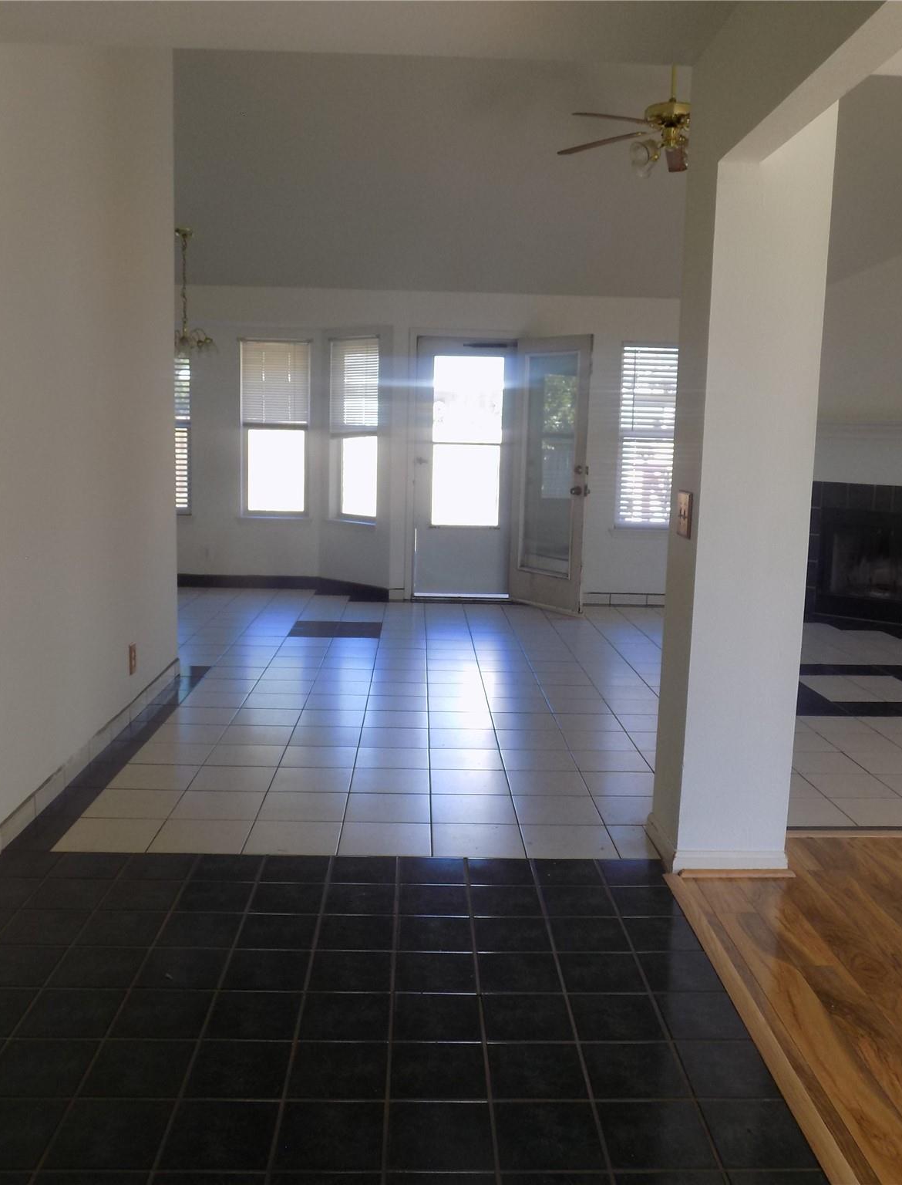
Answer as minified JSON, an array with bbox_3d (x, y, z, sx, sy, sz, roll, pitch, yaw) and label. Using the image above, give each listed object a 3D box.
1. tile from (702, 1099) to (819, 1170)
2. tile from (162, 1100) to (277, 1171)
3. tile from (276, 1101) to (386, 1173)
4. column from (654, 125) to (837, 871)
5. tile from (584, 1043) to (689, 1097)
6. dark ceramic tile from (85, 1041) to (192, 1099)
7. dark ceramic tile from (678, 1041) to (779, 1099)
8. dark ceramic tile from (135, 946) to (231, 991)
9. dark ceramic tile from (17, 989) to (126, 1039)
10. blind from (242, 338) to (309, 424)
[{"bbox_3d":[0.595,1.058,2.037,0.182,0.010,0.199,1,8,-2],"label":"tile"},{"bbox_3d":[-0.437,1.037,2.000,0.202,0.010,0.202,1,8,-2],"label":"tile"},{"bbox_3d":[-0.228,1.034,1.995,0.200,0.010,0.200,1,8,-2],"label":"tile"},{"bbox_3d":[0.897,-0.263,3.270,0.364,2.261,0.319,1,8,-2],"label":"column"},{"bbox_3d":[0.391,1.024,2.240,0.200,0.010,0.200,1,8,-2],"label":"tile"},{"bbox_3d":[-0.646,0.994,2.183,0.197,0.010,0.197,1,8,-2],"label":"dark ceramic tile"},{"bbox_3d":[0.588,1.028,2.251,0.180,0.010,0.200,1,8,-2],"label":"dark ceramic tile"},{"bbox_3d":[-0.660,0.935,2.595,0.200,0.010,0.200,1,8,-2],"label":"dark ceramic tile"},{"bbox_3d":[-0.857,0.960,2.381,0.197,0.010,0.197,1,8,-2],"label":"dark ceramic tile"},{"bbox_3d":[-1.455,-1.745,8.717,0.572,0.720,0.040,1,8,-2],"label":"blind"}]

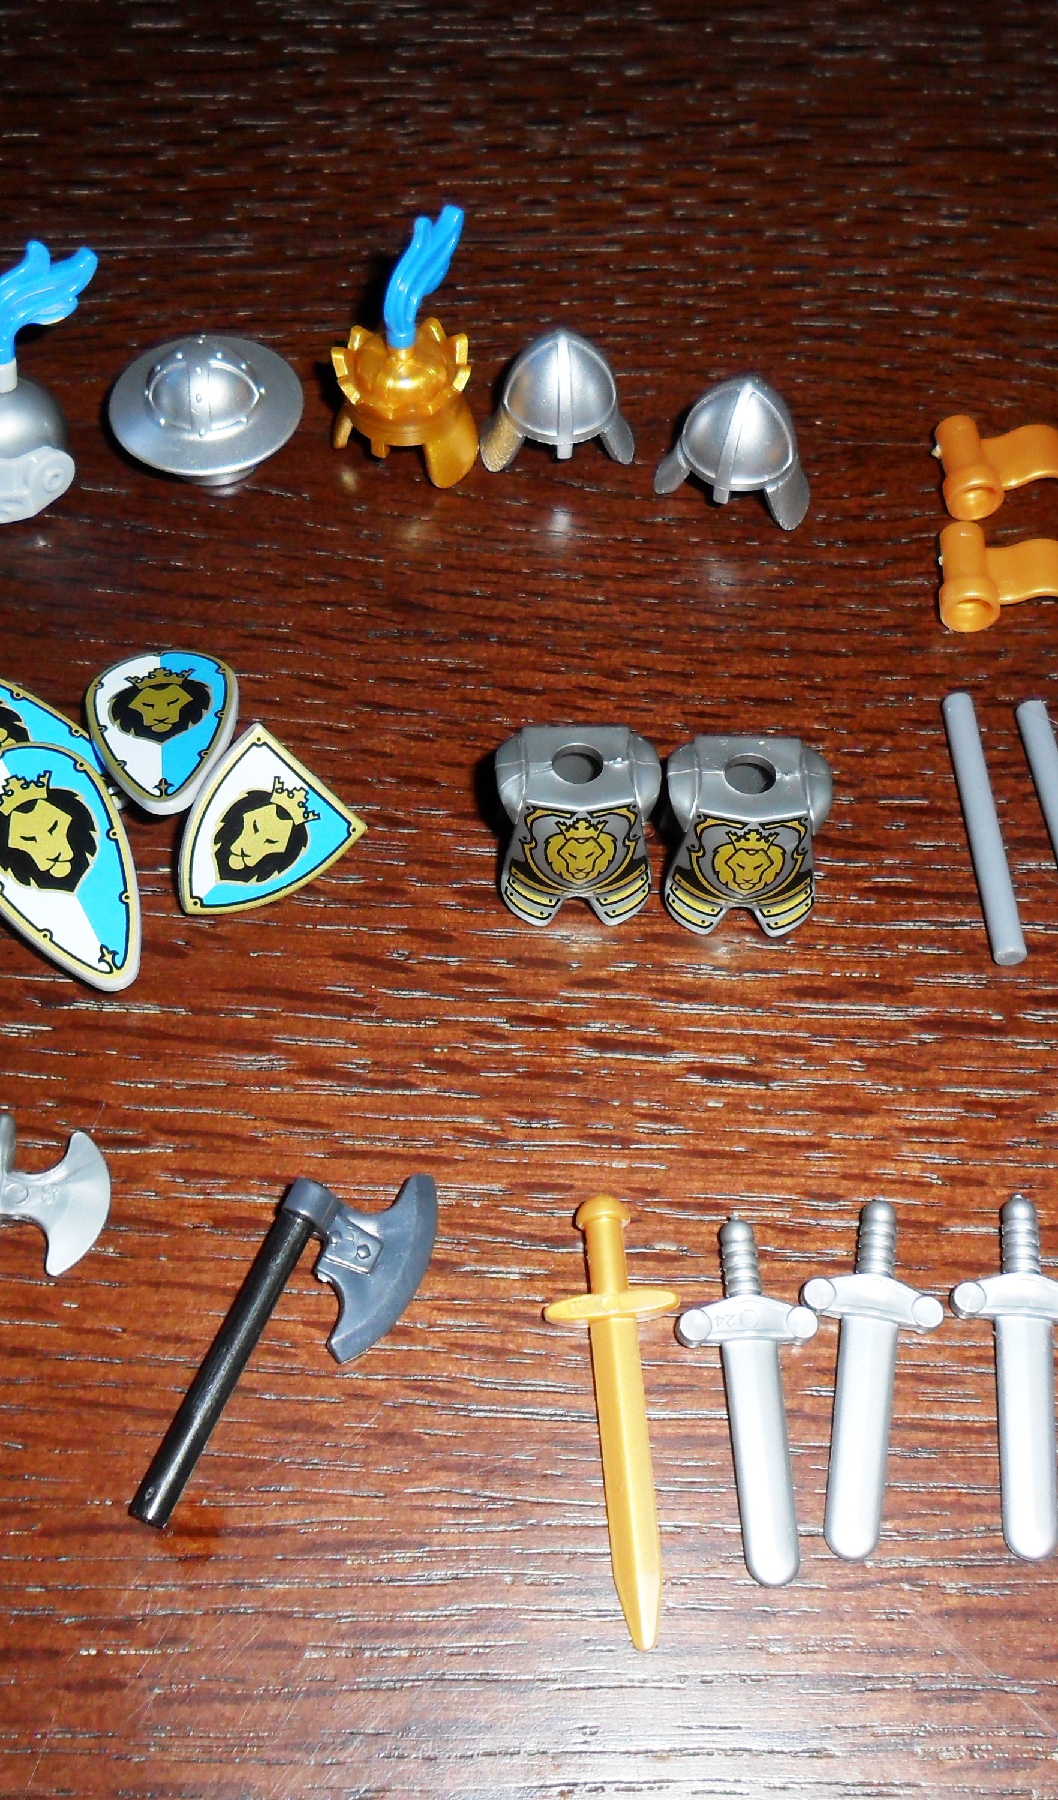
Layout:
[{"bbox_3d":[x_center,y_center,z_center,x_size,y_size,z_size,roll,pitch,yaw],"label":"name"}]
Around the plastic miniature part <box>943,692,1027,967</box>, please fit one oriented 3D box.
[{"bbox_3d":[0.047,-0.008,0.193,0.003,0.003,0.032,-2,59,-3],"label":"plastic miniature part"}]

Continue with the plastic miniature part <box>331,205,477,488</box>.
[{"bbox_3d":[-0.013,-0.064,0.215,0.017,0.025,0.021,24,62,11],"label":"plastic miniature part"}]

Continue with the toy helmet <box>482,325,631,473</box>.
[{"bbox_3d":[0.004,-0.060,0.220,0.018,0.016,0.016,-2,60,-1],"label":"toy helmet"}]

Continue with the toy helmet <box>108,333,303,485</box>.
[{"bbox_3d":[-0.037,-0.057,0.215,0.022,0.014,0.022,0,59,-1],"label":"toy helmet"}]

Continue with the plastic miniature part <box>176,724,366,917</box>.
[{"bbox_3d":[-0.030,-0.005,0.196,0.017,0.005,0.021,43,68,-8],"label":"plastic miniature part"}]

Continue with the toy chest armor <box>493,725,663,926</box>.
[{"bbox_3d":[0.005,-0.007,0.183,0.016,0.017,0.013,0,59,-1],"label":"toy chest armor"}]

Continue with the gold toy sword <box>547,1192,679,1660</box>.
[{"bbox_3d":[0.008,0.043,0.160,0.012,0.004,0.039,-3,59,-3],"label":"gold toy sword"}]

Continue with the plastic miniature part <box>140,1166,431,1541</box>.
[{"bbox_3d":[-0.020,0.038,0.163,0.015,0.004,0.036,16,60,9],"label":"plastic miniature part"}]

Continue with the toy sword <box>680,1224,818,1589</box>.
[{"bbox_3d":[0.020,0.044,0.168,0.013,0.004,0.033,-1,60,-4],"label":"toy sword"}]

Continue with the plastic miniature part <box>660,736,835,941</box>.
[{"bbox_3d":[0.023,-0.006,0.191,0.017,0.017,0.012,3,50,2],"label":"plastic miniature part"}]

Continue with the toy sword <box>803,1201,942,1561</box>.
[{"bbox_3d":[0.031,0.043,0.169,0.013,0.004,0.033,9,60,2],"label":"toy sword"}]

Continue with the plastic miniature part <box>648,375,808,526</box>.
[{"bbox_3d":[0.025,-0.054,0.217,0.018,0.016,0.016,18,62,10],"label":"plastic miniature part"}]

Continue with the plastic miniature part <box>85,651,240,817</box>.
[{"bbox_3d":[-0.038,-0.016,0.196,0.016,0.005,0.029,-8,40,-6],"label":"plastic miniature part"}]

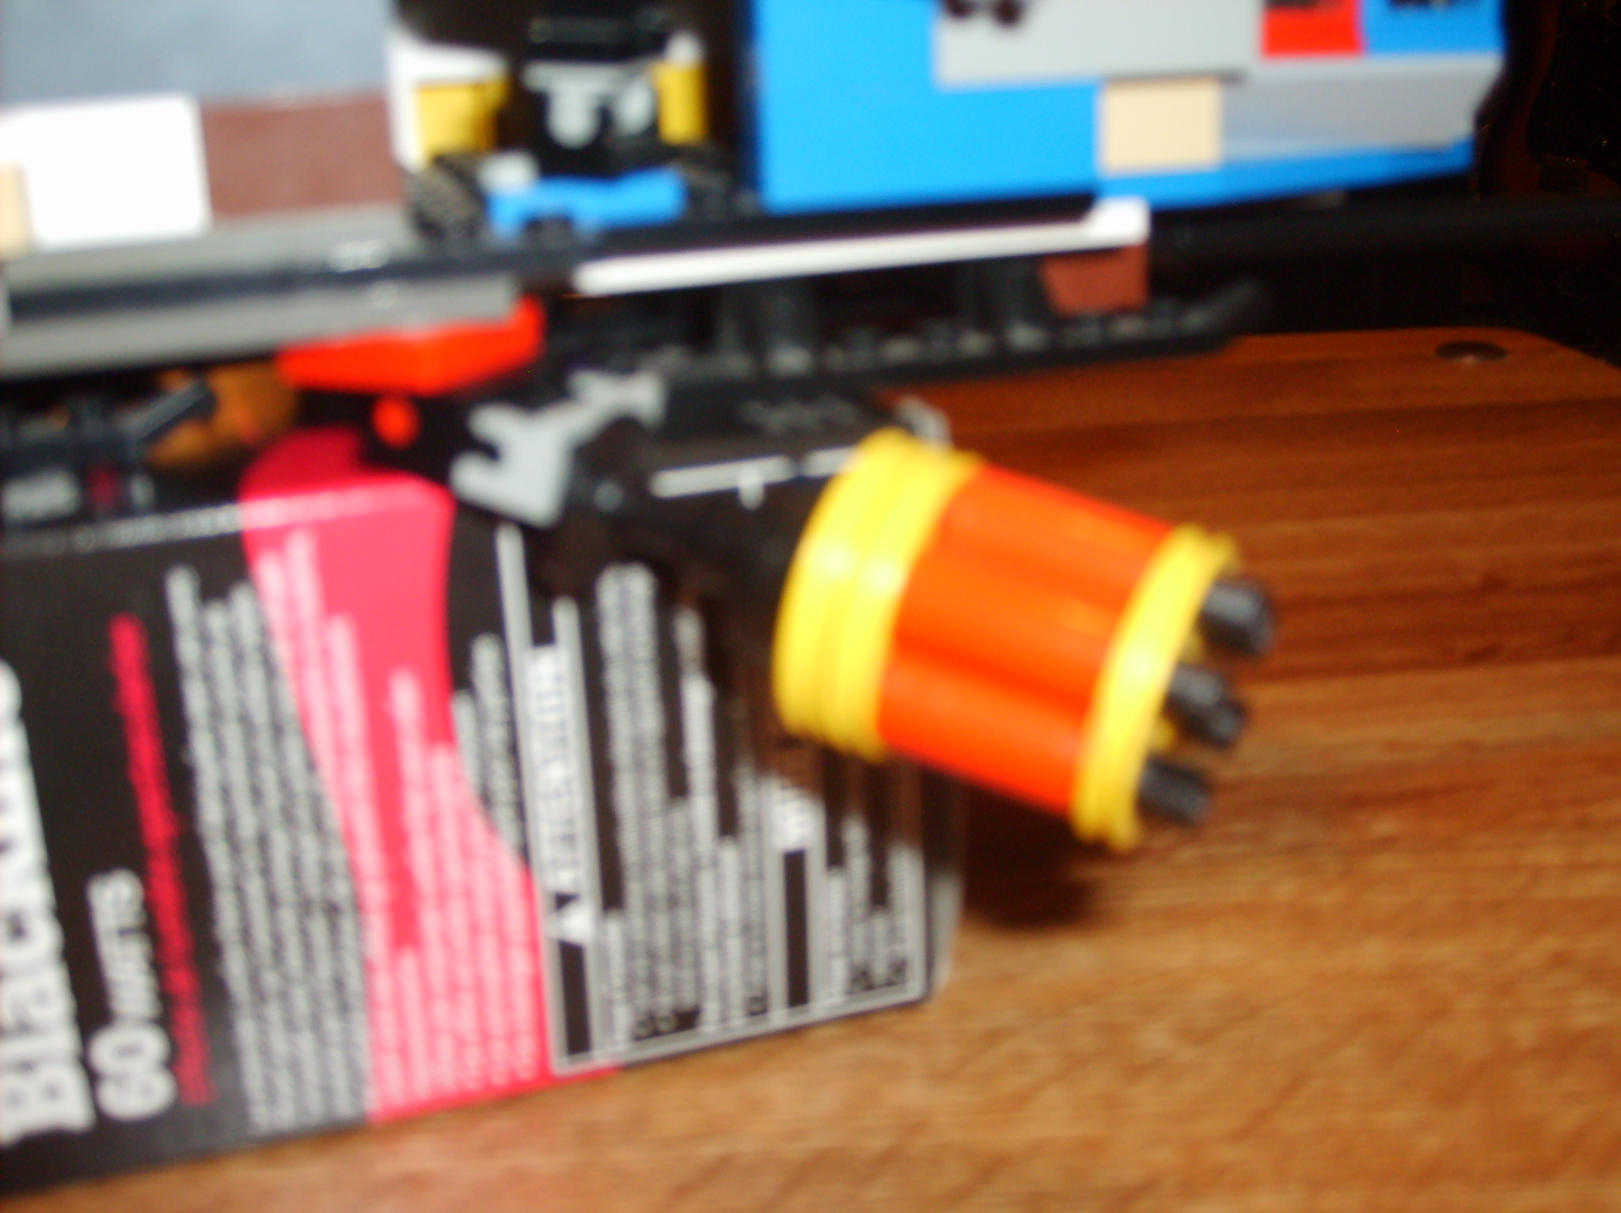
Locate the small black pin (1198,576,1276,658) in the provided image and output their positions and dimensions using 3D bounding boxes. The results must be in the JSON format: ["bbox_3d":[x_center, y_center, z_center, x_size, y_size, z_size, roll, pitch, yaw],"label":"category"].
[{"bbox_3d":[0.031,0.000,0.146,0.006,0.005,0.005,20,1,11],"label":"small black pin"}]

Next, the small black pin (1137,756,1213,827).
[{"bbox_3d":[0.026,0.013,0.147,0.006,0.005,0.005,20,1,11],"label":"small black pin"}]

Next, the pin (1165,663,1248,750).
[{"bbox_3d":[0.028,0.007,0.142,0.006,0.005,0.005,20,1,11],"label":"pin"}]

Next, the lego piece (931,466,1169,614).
[{"bbox_3d":[0.017,-0.005,0.149,0.017,0.008,0.008,20,1,11],"label":"lego piece"}]

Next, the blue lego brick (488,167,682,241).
[{"bbox_3d":[-0.020,-0.033,0.163,0.016,0.004,0.009,-10,17,-26],"label":"blue lego brick"}]

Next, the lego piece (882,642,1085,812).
[{"bbox_3d":[0.013,0.009,0.150,0.017,0.008,0.008,20,1,11],"label":"lego piece"}]

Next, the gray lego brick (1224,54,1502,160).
[{"bbox_3d":[0.048,-0.046,0.186,0.032,0.009,0.009,-10,17,-26],"label":"gray lego brick"}]

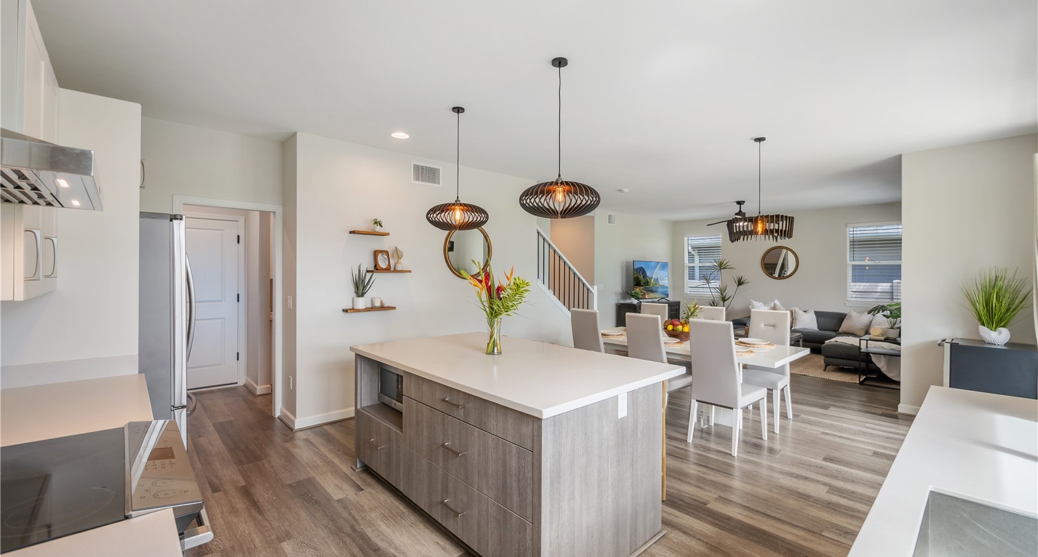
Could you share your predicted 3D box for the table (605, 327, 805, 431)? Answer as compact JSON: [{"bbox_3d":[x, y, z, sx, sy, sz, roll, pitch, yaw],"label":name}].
[{"bbox_3d":[1.661,1.038,4.437,1.005,0.755,2.145,0,0,-43],"label":"table"}]

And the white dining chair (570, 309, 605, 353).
[{"bbox_3d":[0.908,0.889,4.753,0.623,1.080,0.452,0,1,-42],"label":"white dining chair"}]

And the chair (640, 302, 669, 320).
[{"bbox_3d":[1.564,0.883,5.318,0.623,1.080,0.452,0,1,-42],"label":"chair"}]

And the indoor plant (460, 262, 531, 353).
[{"bbox_3d":[-0.171,0.212,3.119,0.502,0.664,0.422,0,1,-3],"label":"indoor plant"}]

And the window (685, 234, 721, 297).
[{"bbox_3d":[4.417,-0.333,10.060,0.101,1.477,0.904,0,1,-42],"label":"window"}]

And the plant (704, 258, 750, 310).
[{"bbox_3d":[4.325,0.492,8.826,0.830,1.850,0.900,0,0,-43],"label":"plant"}]

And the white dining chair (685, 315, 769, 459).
[{"bbox_3d":[1.788,0.885,3.655,0.650,1.067,0.445,0,0,-43],"label":"white dining chair"}]

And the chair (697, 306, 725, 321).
[{"bbox_3d":[2.041,0.890,4.808,0.623,1.080,0.452,0,1,-42],"label":"chair"}]

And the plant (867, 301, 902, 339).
[{"bbox_3d":[5.099,0.573,5.769,0.543,0.492,0.482,1,1,41],"label":"plant"}]

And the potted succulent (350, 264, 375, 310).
[{"bbox_3d":[-1.546,0.082,4.167,0.220,0.447,0.180,0,0,-43],"label":"potted succulent"}]

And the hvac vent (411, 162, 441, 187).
[{"bbox_3d":[-1.029,-1.173,4.743,0.395,0.240,0.023,0,0,-43],"label":"hvac vent"}]

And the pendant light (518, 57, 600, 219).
[{"bbox_3d":[0.249,-0.849,2.559,0.492,0.950,0.492,0,1,6],"label":"pendant light"}]

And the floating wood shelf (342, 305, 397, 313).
[{"bbox_3d":[-1.500,0.318,4.244,0.495,0.025,0.138,0,0,-43],"label":"floating wood shelf"}]

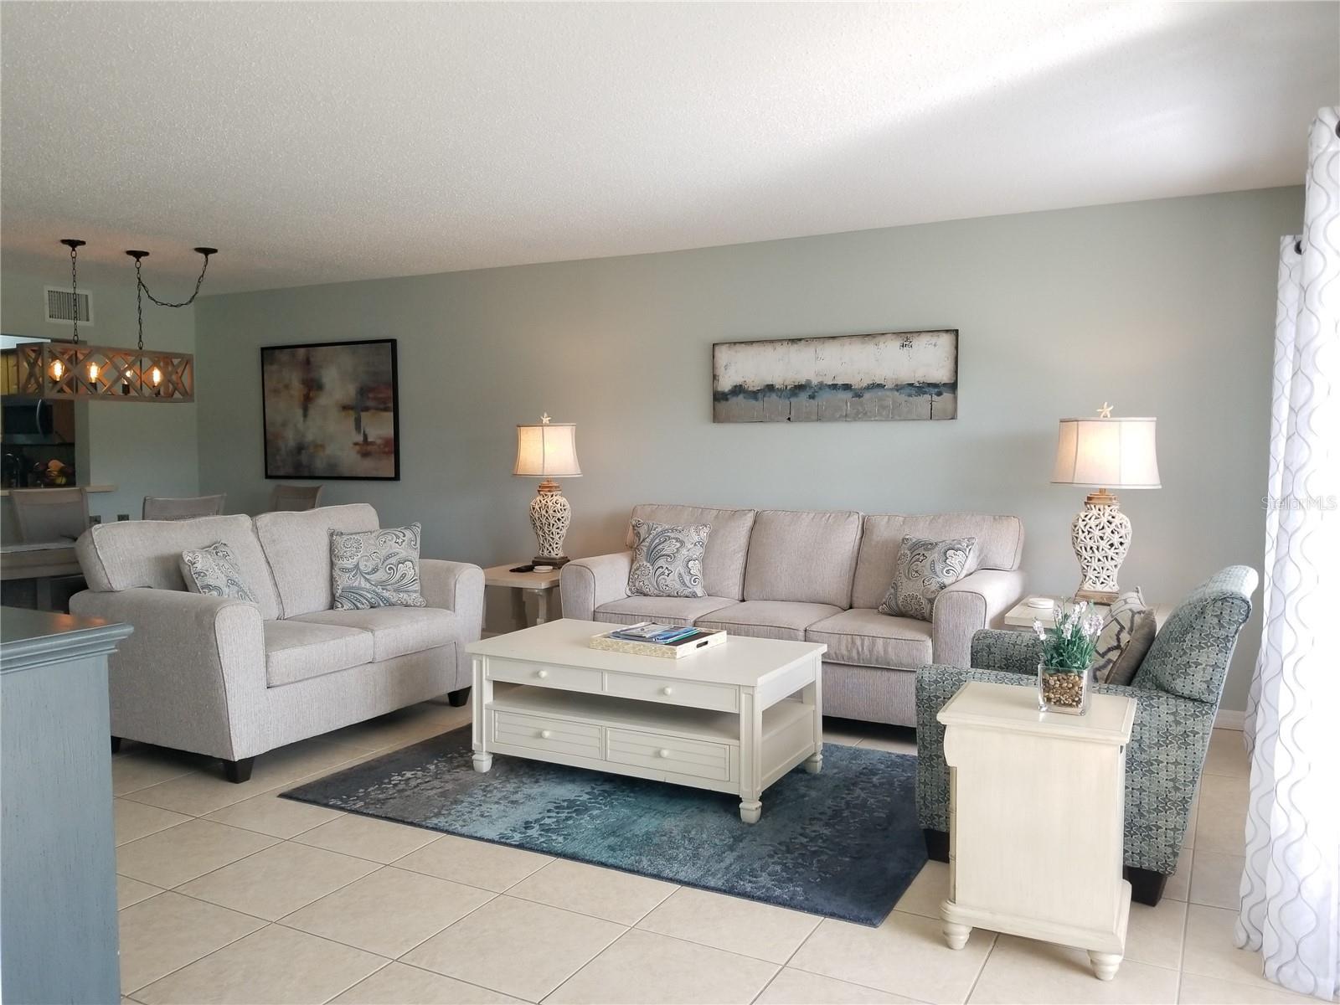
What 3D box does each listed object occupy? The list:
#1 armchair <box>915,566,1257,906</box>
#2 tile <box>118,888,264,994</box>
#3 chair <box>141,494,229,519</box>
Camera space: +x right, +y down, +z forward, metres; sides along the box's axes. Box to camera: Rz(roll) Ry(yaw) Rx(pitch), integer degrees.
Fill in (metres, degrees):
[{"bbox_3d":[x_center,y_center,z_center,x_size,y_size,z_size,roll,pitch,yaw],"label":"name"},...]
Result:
[{"bbox_3d":[1.364,0.672,3.266,0.910,0.900,0.790,2,3,31],"label":"armchair"},{"bbox_3d":[-1.342,1.125,2.583,0.424,0.011,0.424,1,3,28],"label":"tile"},{"bbox_3d":[-2.709,0.498,5.265,0.600,1.060,0.480,1,3,27],"label":"chair"}]

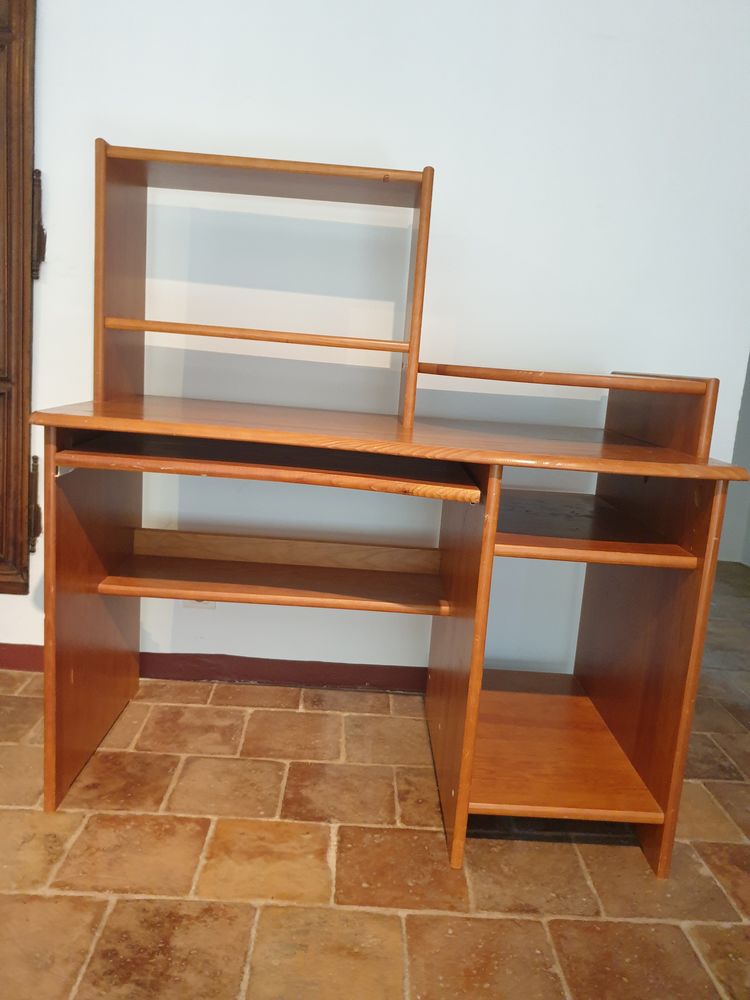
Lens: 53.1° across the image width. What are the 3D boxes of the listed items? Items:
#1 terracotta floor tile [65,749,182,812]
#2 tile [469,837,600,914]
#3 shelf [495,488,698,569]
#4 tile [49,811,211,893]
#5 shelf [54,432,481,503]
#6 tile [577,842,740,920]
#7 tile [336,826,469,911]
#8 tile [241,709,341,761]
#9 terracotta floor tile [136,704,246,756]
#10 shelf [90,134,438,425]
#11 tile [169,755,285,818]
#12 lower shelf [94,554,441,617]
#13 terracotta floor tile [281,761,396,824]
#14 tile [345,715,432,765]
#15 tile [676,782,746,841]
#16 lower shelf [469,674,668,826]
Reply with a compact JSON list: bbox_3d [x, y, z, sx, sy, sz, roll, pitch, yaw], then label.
[{"bbox_3d":[-0.528,0.582,1.537,0.223,0.020,0.208,4,10,-2],"label":"terracotta floor tile"},{"bbox_3d":[0.274,0.667,1.324,0.214,0.020,0.207,4,10,-1],"label":"tile"},{"bbox_3d":[0.365,0.043,1.538,0.343,0.018,0.578,4,10,-2],"label":"shelf"},{"bbox_3d":[-0.418,0.628,1.321,0.225,0.020,0.209,4,10,-2],"label":"tile"},{"bbox_3d":[-0.184,-0.072,1.417,0.704,0.021,0.436,4,10,-1],"label":"shelf"},{"bbox_3d":[0.495,0.688,1.351,0.225,0.020,0.210,4,10,-2],"label":"tile"},{"bbox_3d":[0.046,0.652,1.318,0.221,0.020,0.210,4,10,-1],"label":"tile"},{"bbox_3d":[-0.190,0.564,1.777,0.220,0.020,0.218,4,10,-2],"label":"tile"},{"bbox_3d":[-0.425,0.549,1.764,0.226,0.020,0.213,4,10,-2],"label":"terracotta floor tile"},{"bbox_3d":[-0.226,-0.440,1.602,0.644,0.494,0.267,4,10,-1],"label":"shelf"},{"bbox_3d":[-0.296,0.590,1.525,0.216,0.020,0.202,4,10,-1],"label":"tile"},{"bbox_3d":[-0.207,0.187,1.667,0.724,0.020,0.247,4,10,-1],"label":"lower shelf"},{"bbox_3d":[-0.070,0.612,1.553,0.224,0.020,0.209,4,10,-2],"label":"terracotta floor tile"},{"bbox_3d":[0.041,0.571,1.762,0.217,0.020,0.224,4,10,-1],"label":"tile"},{"bbox_3d":[0.611,0.649,1.556,0.217,0.020,0.214,4,10,-1],"label":"tile"},{"bbox_3d":[0.335,0.501,1.623,0.349,0.018,0.604,4,10,-2],"label":"lower shelf"}]

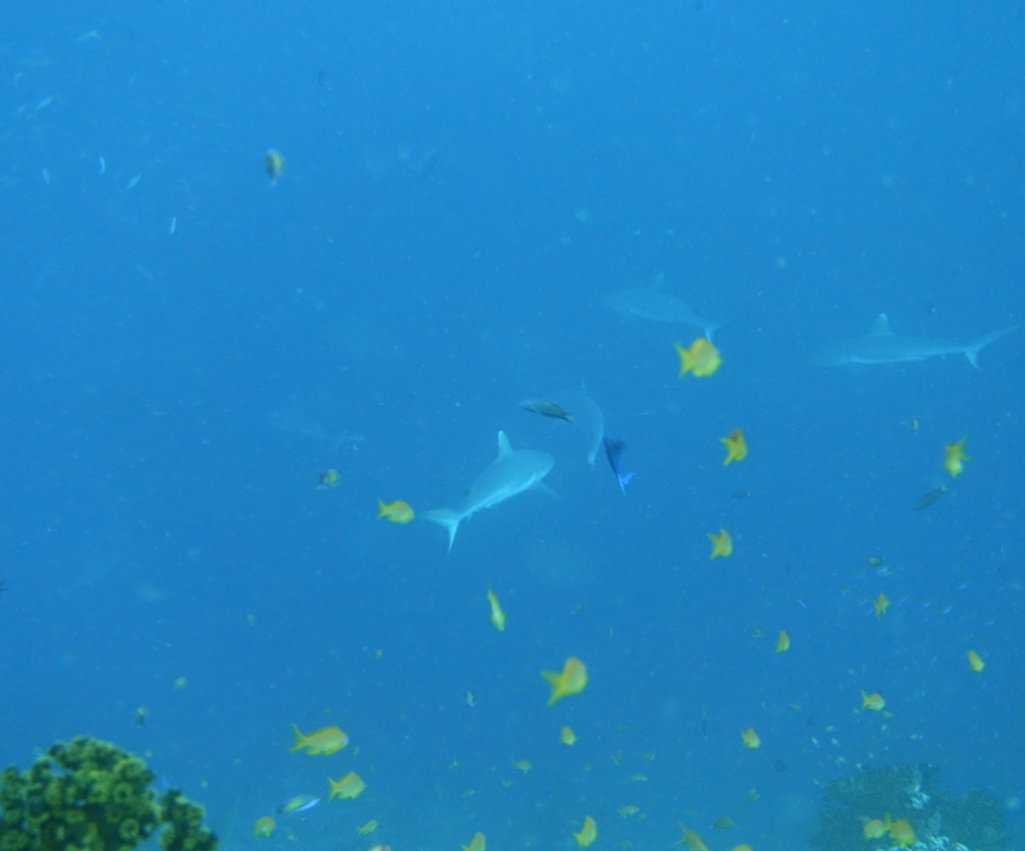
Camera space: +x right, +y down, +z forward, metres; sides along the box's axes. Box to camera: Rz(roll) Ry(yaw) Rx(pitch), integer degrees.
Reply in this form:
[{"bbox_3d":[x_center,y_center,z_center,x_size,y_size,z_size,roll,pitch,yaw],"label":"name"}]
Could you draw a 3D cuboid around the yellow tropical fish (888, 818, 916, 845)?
[{"bbox_3d":[0.656,0.683,2.500,0.018,0.042,0.088,4,-15,33],"label":"yellow tropical fish"}]

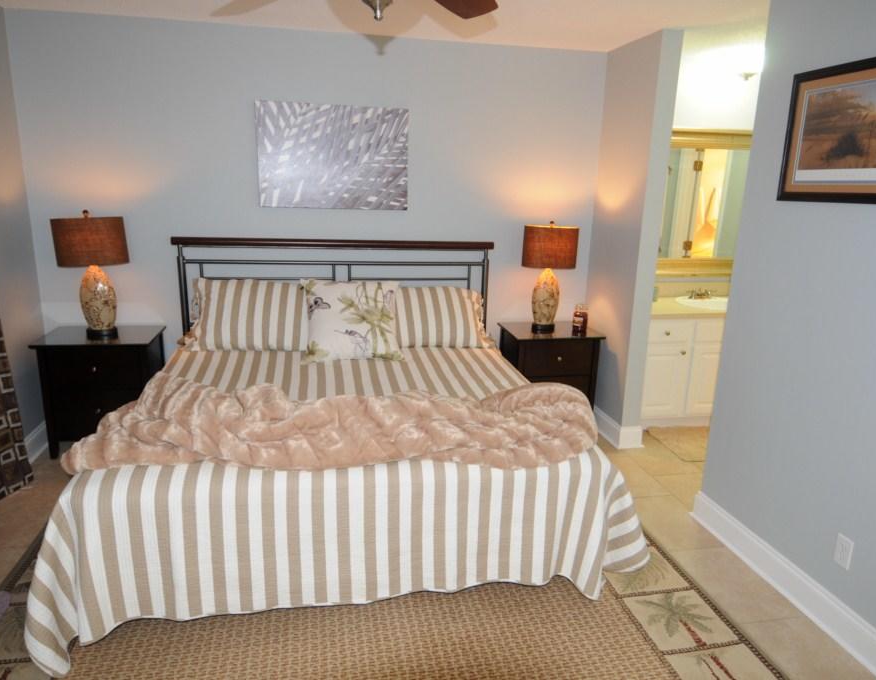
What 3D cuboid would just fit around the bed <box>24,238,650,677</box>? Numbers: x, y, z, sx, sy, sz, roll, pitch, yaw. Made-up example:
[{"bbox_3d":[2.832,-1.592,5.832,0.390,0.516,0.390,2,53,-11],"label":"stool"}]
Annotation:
[{"bbox_3d":[-0.411,0.211,2.943,2.288,1.249,2.137,-1,13,-10],"label":"bed"}]

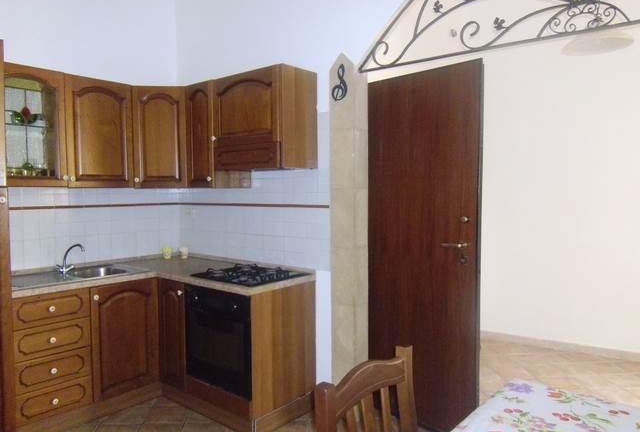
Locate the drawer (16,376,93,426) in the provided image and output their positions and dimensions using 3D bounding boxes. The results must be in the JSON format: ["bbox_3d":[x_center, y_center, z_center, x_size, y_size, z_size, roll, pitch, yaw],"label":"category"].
[{"bbox_3d":[-1.658,1.050,2.881,0.400,0.168,0.406,2,3,40],"label":"drawer"}]

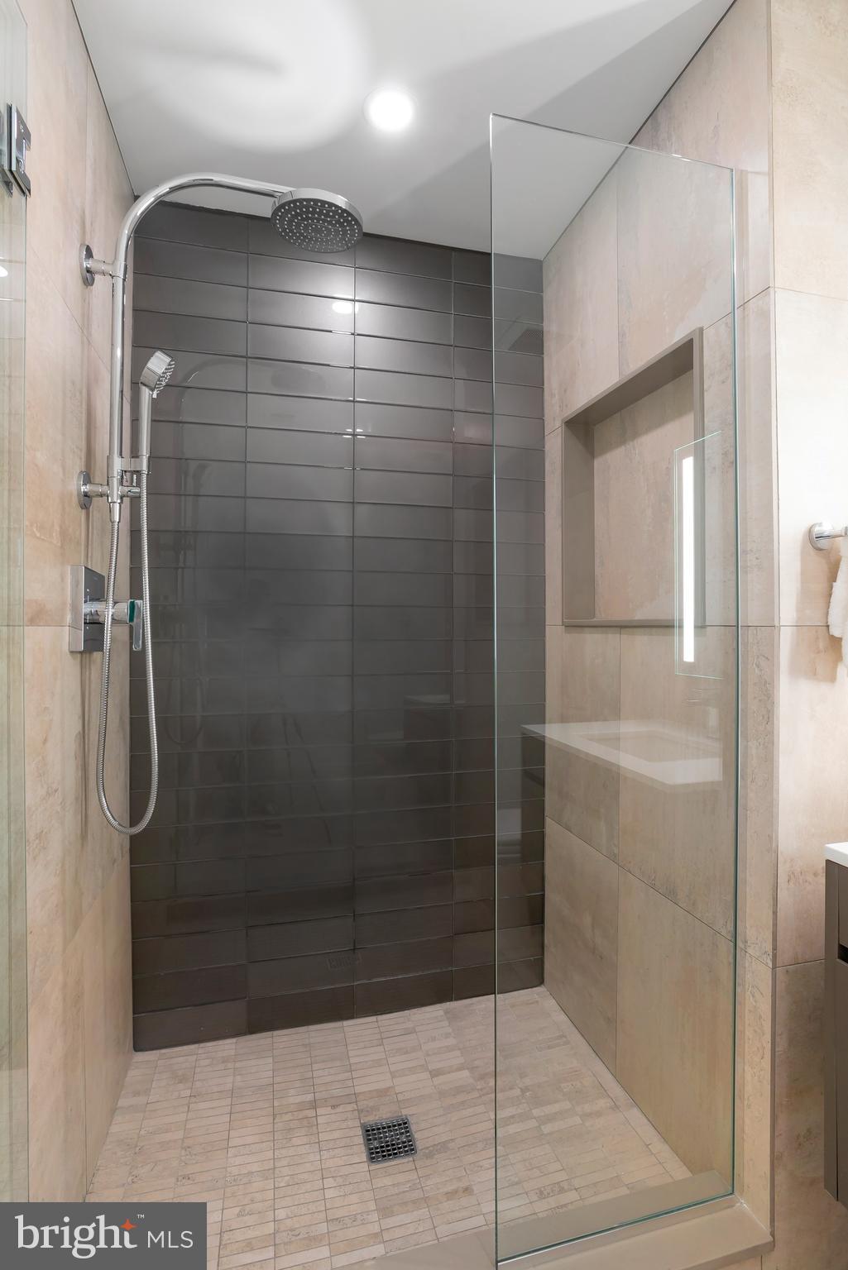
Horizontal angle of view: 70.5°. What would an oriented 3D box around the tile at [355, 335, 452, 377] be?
[{"bbox_3d":[-0.061,-0.855,1.850,0.306,0.100,0.010,0,-1,-14],"label":"tile"}]

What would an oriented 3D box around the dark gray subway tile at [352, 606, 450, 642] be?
[{"bbox_3d":[-0.059,-0.036,1.832,0.304,0.100,0.010,0,0,-14],"label":"dark gray subway tile"}]

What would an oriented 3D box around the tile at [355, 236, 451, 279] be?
[{"bbox_3d":[-0.061,-1.162,1.853,0.306,0.100,0.010,0,-1,-14],"label":"tile"}]

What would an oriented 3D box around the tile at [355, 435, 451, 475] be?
[{"bbox_3d":[-0.059,-0.547,1.837,0.304,0.100,0.010,0,0,-14],"label":"tile"}]

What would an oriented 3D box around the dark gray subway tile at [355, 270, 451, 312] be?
[{"bbox_3d":[-0.060,-1.053,1.830,0.306,0.100,0.010,0,0,-14],"label":"dark gray subway tile"}]

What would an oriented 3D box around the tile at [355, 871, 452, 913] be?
[{"bbox_3d":[-0.058,0.780,1.825,0.304,0.100,0.010,0,0,-14],"label":"tile"}]

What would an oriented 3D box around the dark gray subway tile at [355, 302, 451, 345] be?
[{"bbox_3d":[-0.060,-0.951,1.829,0.306,0.100,0.010,0,0,-14],"label":"dark gray subway tile"}]

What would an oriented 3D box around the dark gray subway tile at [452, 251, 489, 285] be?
[{"bbox_3d":[0.240,-1.155,1.903,0.306,0.100,0.010,0,0,-14],"label":"dark gray subway tile"}]

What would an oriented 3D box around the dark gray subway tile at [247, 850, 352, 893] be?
[{"bbox_3d":[-0.358,0.683,1.763,0.306,0.100,0.010,0,-1,-14],"label":"dark gray subway tile"}]

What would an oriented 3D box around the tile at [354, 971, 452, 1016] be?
[{"bbox_3d":[-0.056,1.089,1.816,0.306,0.100,0.010,0,0,-14],"label":"tile"}]

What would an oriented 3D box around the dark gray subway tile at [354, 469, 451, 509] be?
[{"bbox_3d":[-0.059,-0.446,1.836,0.304,0.100,0.010,0,0,-14],"label":"dark gray subway tile"}]

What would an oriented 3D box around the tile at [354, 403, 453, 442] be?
[{"bbox_3d":[-0.059,-0.648,1.838,0.304,0.100,0.010,0,0,-14],"label":"tile"}]

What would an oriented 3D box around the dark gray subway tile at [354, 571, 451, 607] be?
[{"bbox_3d":[-0.059,-0.137,1.843,0.306,0.100,0.010,0,-1,-14],"label":"dark gray subway tile"}]

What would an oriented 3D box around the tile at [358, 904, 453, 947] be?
[{"bbox_3d":[-0.057,0.888,1.834,0.306,0.100,0.010,0,-1,-14],"label":"tile"}]

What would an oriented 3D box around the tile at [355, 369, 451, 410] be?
[{"bbox_3d":[-0.059,-0.749,1.839,0.304,0.100,0.010,0,0,-14],"label":"tile"}]

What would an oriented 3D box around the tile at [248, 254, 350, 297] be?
[{"bbox_3d":[-0.360,-1.050,1.768,0.304,0.100,0.010,0,0,-14],"label":"tile"}]

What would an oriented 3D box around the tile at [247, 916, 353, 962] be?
[{"bbox_3d":[-0.356,0.883,1.751,0.304,0.100,0.010,0,0,-14],"label":"tile"}]

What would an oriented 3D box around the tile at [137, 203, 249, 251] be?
[{"bbox_3d":[-0.660,-1.155,1.685,0.306,0.100,0.010,0,0,-14],"label":"tile"}]

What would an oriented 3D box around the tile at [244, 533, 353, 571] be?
[{"bbox_3d":[-0.358,-0.237,1.752,0.306,0.100,0.010,0,0,-14],"label":"tile"}]

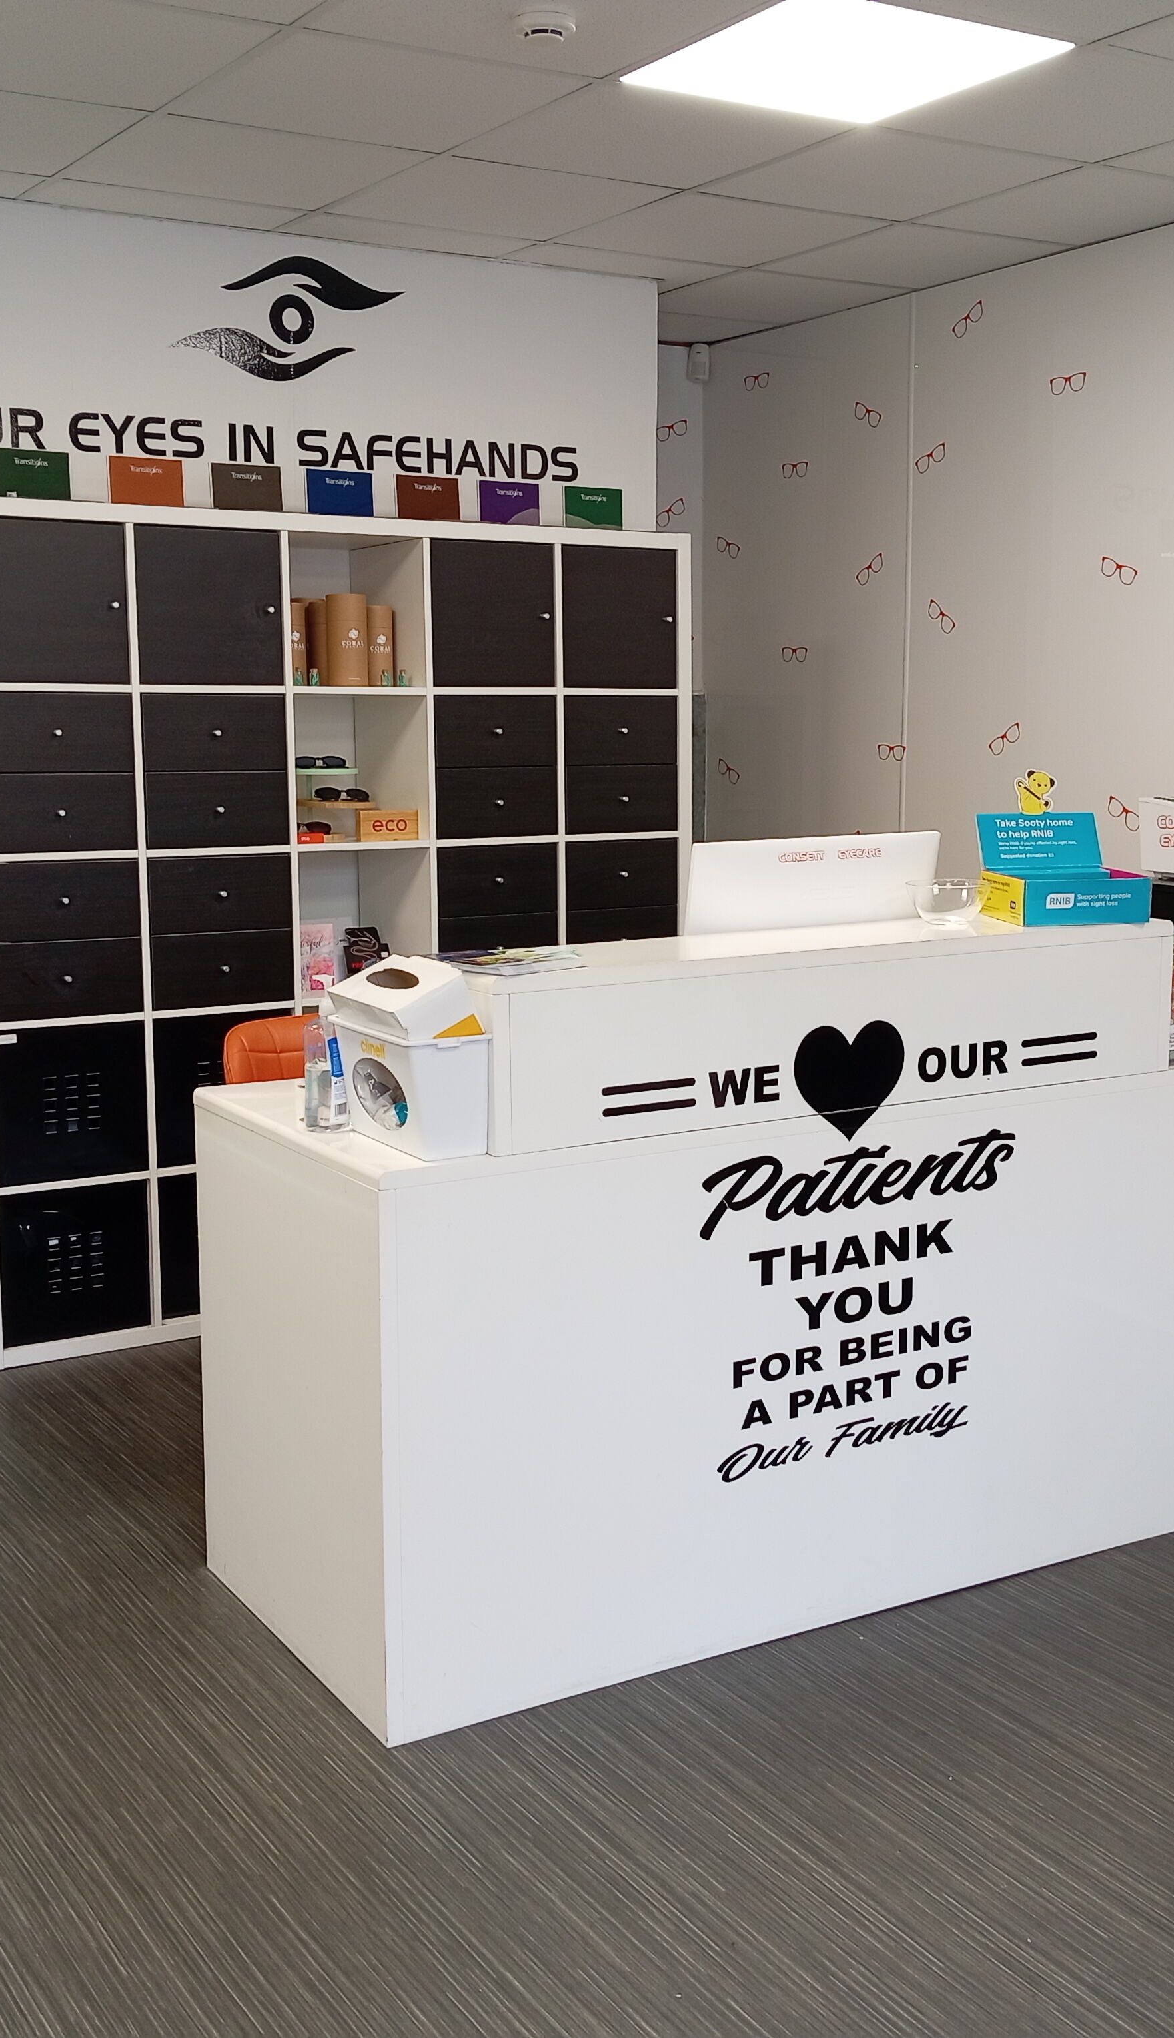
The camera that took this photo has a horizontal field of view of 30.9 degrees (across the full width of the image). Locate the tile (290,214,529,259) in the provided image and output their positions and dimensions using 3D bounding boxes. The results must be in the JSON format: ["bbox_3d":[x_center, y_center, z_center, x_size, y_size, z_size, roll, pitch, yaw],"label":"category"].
[{"bbox_3d":[-0.414,-1.866,5.031,0.592,0.020,0.223,-5,10,-32],"label":"tile"}]

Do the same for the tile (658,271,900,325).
[{"bbox_3d":[0.500,-1.986,5.806,0.576,0.018,0.594,-6,10,-31],"label":"tile"}]

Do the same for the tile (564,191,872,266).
[{"bbox_3d":[0.316,-1.863,4.994,0.594,0.018,0.594,-6,10,-31],"label":"tile"}]

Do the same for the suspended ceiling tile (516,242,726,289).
[{"bbox_3d":[-0.004,-1.938,5.498,0.595,0.020,0.595,-5,10,-31],"label":"suspended ceiling tile"}]

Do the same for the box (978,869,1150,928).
[{"bbox_3d":[0.797,-0.204,3.533,0.214,0.073,0.208,-2,9,-8],"label":"box"}]

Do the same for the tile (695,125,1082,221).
[{"bbox_3d":[0.631,-1.790,4.491,0.595,0.020,0.595,-5,10,-31],"label":"tile"}]

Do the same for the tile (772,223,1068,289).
[{"bbox_3d":[0.807,-1.911,5.296,0.552,0.018,0.594,-6,10,-31],"label":"tile"}]

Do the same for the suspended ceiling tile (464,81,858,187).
[{"bbox_3d":[0.121,-1.741,4.177,0.595,0.020,0.595,-5,10,-31],"label":"suspended ceiling tile"}]

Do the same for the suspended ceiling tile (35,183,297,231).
[{"bbox_3d":[-0.922,-1.815,4.716,0.594,0.018,0.225,-6,10,-31],"label":"suspended ceiling tile"}]

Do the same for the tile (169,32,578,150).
[{"bbox_3d":[-0.386,-1.689,3.864,0.594,0.018,0.594,-6,10,-31],"label":"tile"}]

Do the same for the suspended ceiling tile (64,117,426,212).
[{"bbox_3d":[-0.703,-1.766,4.368,0.592,0.020,0.592,-5,10,-32],"label":"suspended ceiling tile"}]

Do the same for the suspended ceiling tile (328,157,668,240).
[{"bbox_3d":[-0.196,-1.815,4.681,0.595,0.020,0.595,-5,10,-31],"label":"suspended ceiling tile"}]

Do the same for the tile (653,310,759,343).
[{"bbox_3d":[0.227,-2.052,6.246,0.582,0.018,0.438,-6,10,-31],"label":"tile"}]

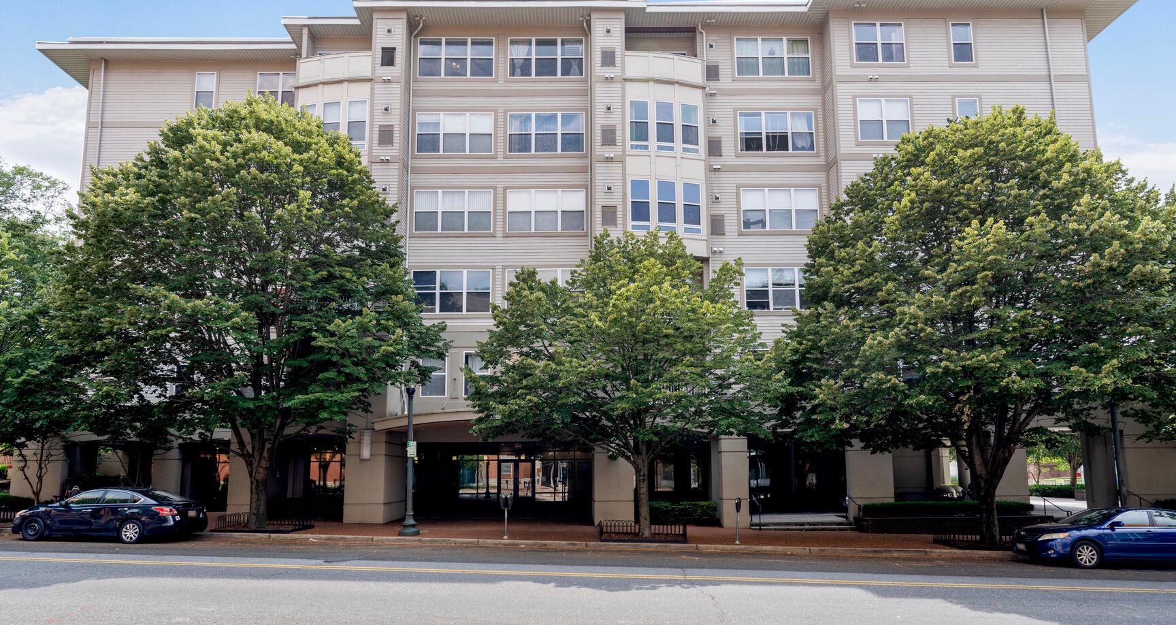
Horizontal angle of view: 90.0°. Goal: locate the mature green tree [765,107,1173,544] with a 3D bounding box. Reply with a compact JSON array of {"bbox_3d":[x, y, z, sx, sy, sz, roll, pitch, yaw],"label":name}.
[{"bbox_3d":[11.000,0.380,18.000,11.200,13.400,10.300,-1,-10,3],"label":"mature green tree"}]

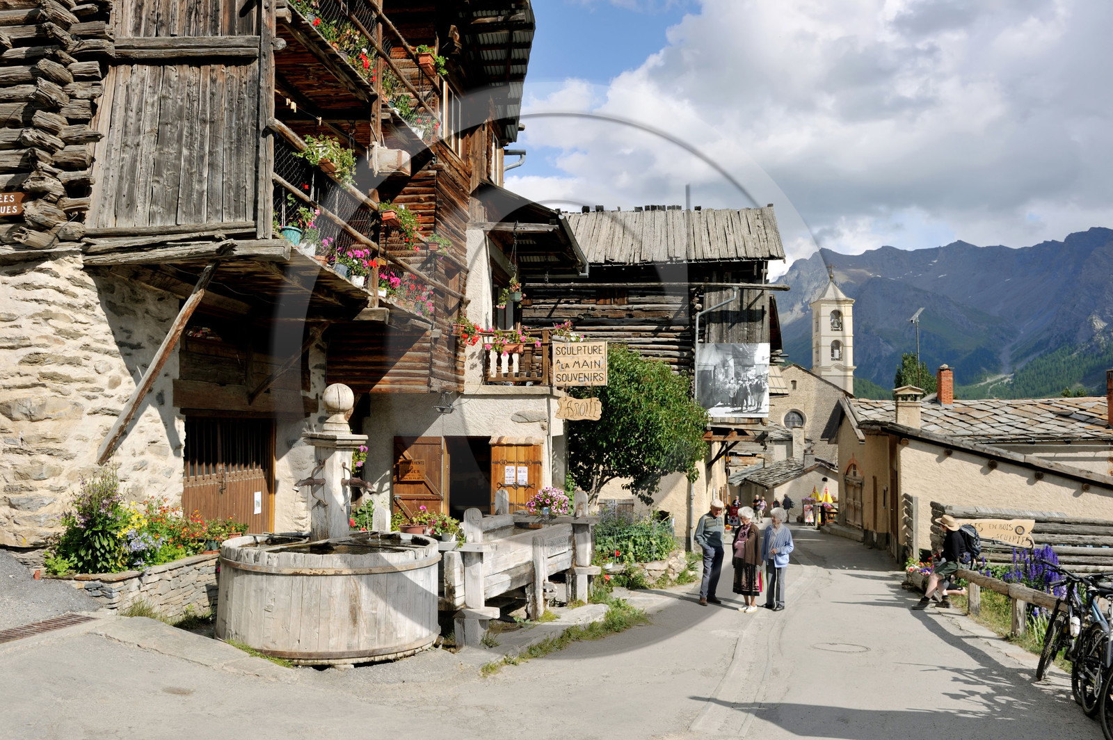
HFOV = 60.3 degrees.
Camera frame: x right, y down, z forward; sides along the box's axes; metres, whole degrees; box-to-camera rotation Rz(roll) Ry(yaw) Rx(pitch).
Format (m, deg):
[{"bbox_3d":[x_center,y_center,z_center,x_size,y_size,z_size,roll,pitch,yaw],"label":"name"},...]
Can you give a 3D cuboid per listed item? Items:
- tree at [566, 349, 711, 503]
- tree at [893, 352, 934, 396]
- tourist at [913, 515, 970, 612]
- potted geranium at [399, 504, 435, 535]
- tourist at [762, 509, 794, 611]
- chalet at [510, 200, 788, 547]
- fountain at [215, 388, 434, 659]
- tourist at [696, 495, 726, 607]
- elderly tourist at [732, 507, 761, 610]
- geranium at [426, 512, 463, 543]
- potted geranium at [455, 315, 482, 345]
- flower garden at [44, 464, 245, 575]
[{"bbox_3d":[1.462,1.310,17.600,2.600,3.600,2.400,0,-4,0],"label":"tree"},{"bbox_3d":[14.236,1.553,38.000,2.500,5.200,2.500,0,-3,0],"label":"tree"},{"bbox_3d":[5.840,2.909,14.500,0.870,1.430,0.500,0,-3,2],"label":"tourist"},{"bbox_3d":[-1.555,1.686,10.700,0.370,0.380,0.330,-1,-3,24],"label":"potted geranium"},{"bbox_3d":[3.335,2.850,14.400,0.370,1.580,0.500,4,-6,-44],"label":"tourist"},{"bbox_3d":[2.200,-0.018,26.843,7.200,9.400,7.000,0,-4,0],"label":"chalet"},{"bbox_3d":[-2.551,1.583,10.700,2.500,2.840,2.500,0,-4,0],"label":"fountain"},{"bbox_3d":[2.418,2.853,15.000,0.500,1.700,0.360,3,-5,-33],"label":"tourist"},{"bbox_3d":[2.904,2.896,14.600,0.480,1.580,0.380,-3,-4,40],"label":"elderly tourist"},{"bbox_3d":[-1.225,1.730,10.500,0.380,0.360,0.360,0,-3,0],"label":"geranium"},{"bbox_3d":[-1.290,-0.572,14.000,0.420,0.430,0.360,2,-5,-30],"label":"potted geranium"},{"bbox_3d":[-4.527,1.616,10.929,1.050,1.100,3.100,0,-3,7],"label":"flower garden"}]

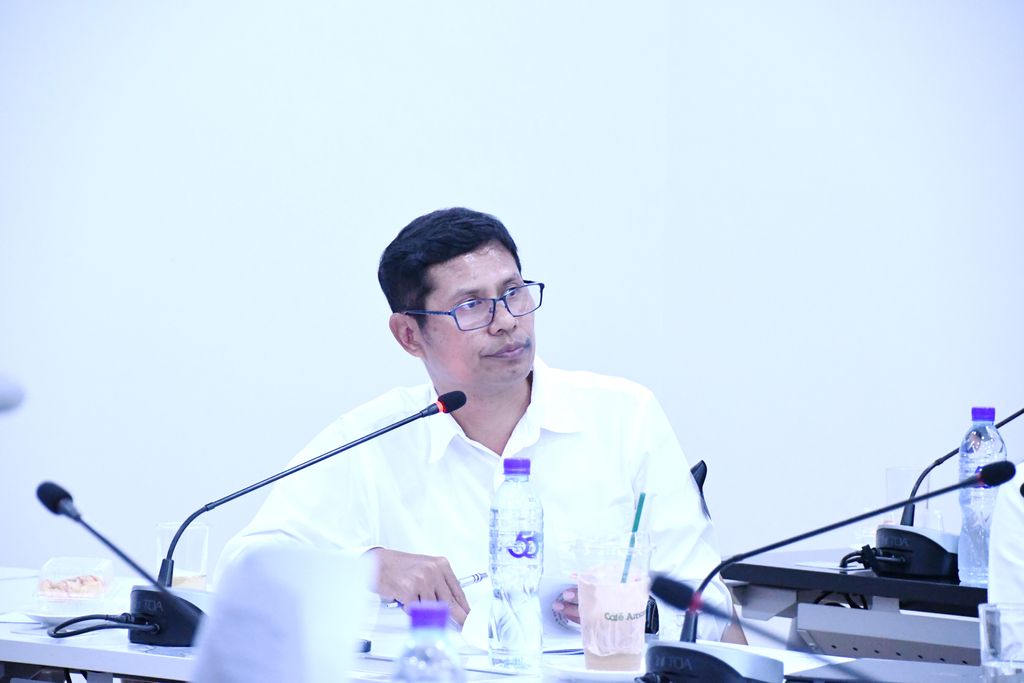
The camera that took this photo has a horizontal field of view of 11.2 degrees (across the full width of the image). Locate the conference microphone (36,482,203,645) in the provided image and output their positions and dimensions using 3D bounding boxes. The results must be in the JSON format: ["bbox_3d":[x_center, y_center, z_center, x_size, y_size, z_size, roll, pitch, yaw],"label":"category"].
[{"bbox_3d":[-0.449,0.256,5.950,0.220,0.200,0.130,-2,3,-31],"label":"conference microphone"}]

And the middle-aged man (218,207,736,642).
[{"bbox_3d":[-0.044,0.474,6.632,0.640,1.290,0.800,1,3,12],"label":"middle-aged man"}]

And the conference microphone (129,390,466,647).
[{"bbox_3d":[-0.244,0.210,6.305,0.496,0.295,0.140,-2,4,-37],"label":"conference microphone"}]

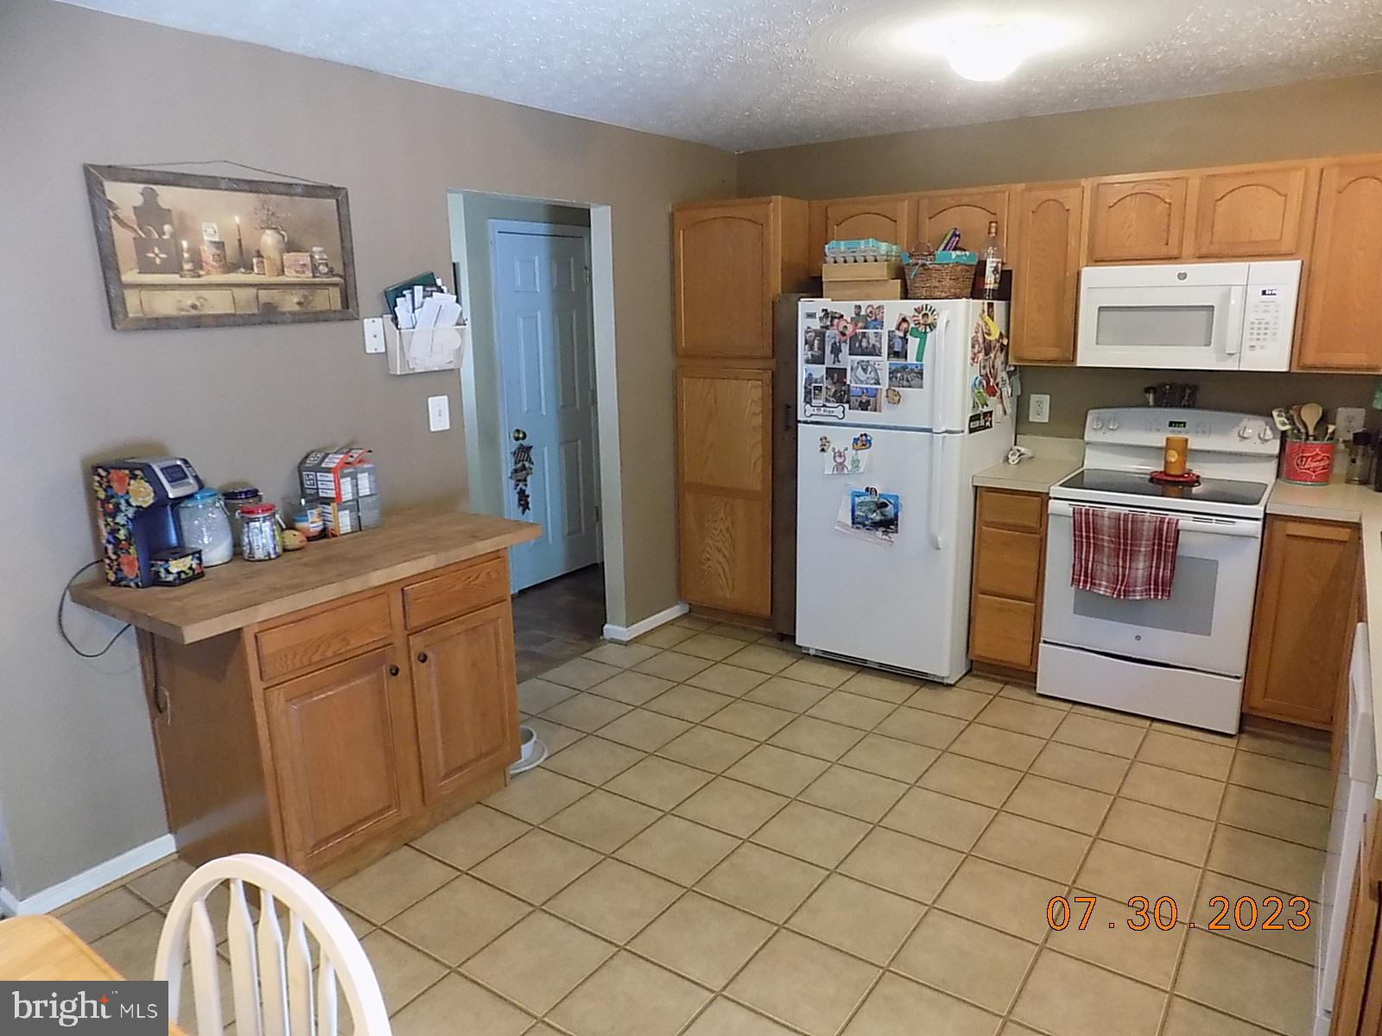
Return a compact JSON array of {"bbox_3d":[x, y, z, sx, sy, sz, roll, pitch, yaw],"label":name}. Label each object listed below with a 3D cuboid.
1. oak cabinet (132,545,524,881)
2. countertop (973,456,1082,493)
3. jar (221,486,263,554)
[{"bbox_3d":[-1.110,0.580,2.974,0.617,0.885,0.909,8,16,35],"label":"oak cabinet"},{"bbox_3d":[1.520,-0.190,4.086,0.312,0.040,0.636,8,16,35],"label":"countertop"},{"bbox_3d":[-1.395,0.018,2.878,0.116,0.195,0.116,-1,13,0],"label":"jar"}]

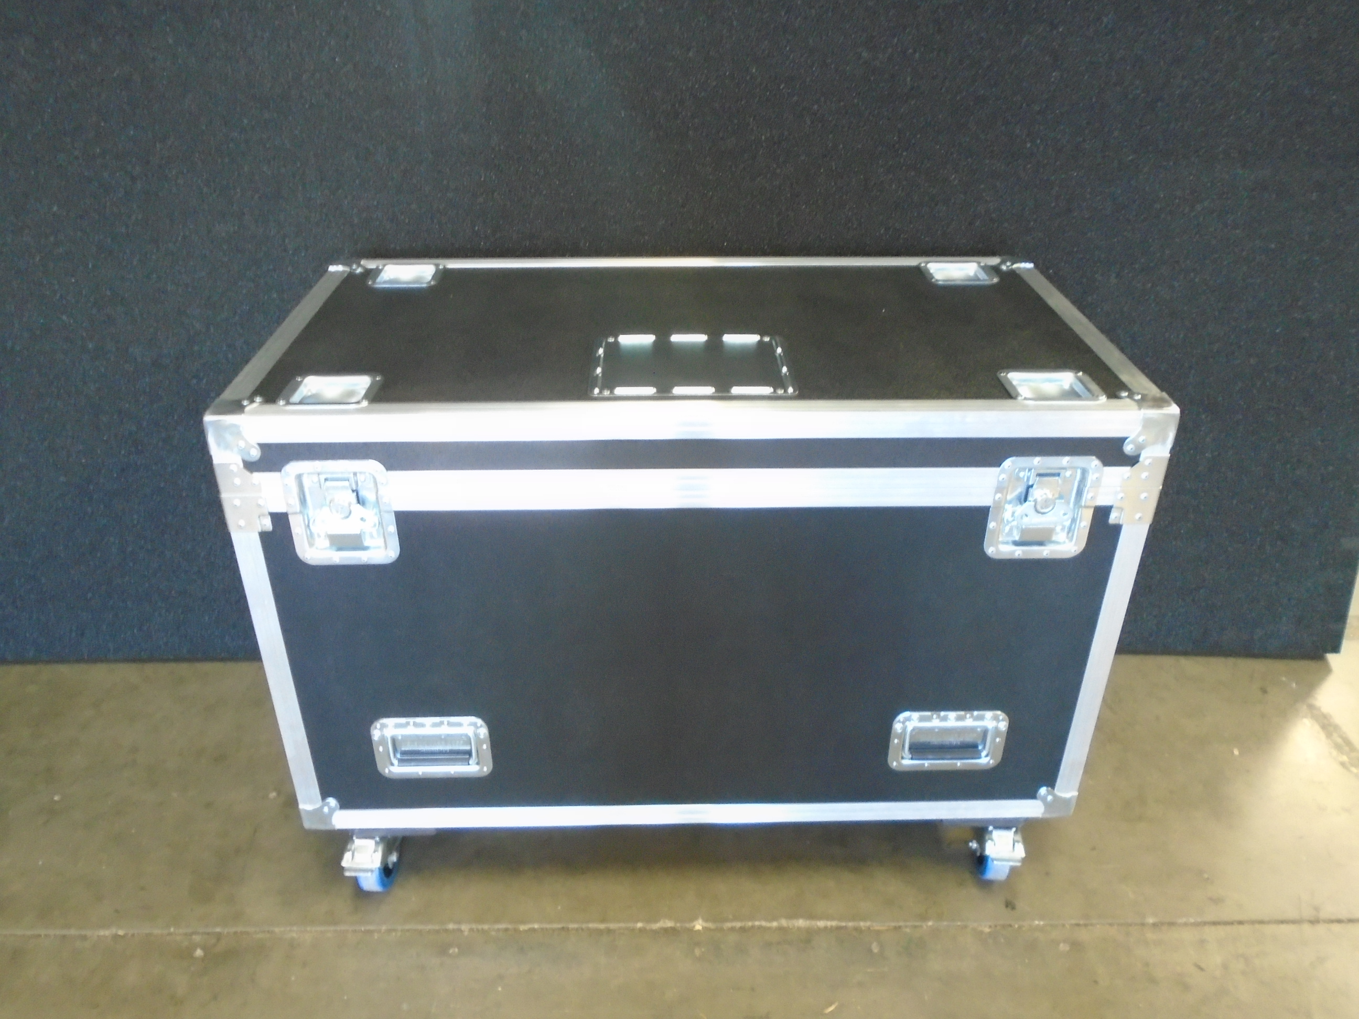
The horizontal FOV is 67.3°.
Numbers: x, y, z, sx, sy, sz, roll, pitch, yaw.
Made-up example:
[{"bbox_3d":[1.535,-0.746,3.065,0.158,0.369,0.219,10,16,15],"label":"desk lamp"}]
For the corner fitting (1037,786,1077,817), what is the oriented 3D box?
[{"bbox_3d":[0.485,0.366,1.340,0.055,0.057,0.055,0,30,-1],"label":"corner fitting"}]

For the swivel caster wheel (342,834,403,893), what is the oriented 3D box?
[{"bbox_3d":[-0.481,0.517,1.577,0.085,0.138,0.142,-1,31,-1],"label":"swivel caster wheel"}]

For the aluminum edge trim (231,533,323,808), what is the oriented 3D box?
[{"bbox_3d":[-0.464,0.201,1.206,0.030,0.431,0.030,0,30,-1],"label":"aluminum edge trim"}]

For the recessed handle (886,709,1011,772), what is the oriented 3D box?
[{"bbox_3d":[0.332,0.282,1.270,0.143,0.099,0.026,0,30,-1],"label":"recessed handle"}]

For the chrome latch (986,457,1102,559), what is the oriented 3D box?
[{"bbox_3d":[0.389,-0.004,1.099,0.113,0.127,0.021,0,30,-1],"label":"chrome latch"}]

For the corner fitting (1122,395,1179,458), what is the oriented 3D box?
[{"bbox_3d":[0.485,-0.091,1.073,0.053,0.056,0.056,0,30,-1],"label":"corner fitting"}]

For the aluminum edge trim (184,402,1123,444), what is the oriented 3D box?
[{"bbox_3d":[0.012,-0.091,1.047,0.958,0.032,0.032,0,30,-1],"label":"aluminum edge trim"}]

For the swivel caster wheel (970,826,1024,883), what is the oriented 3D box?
[{"bbox_3d":[0.499,0.509,1.599,0.085,0.138,0.142,-1,31,-1],"label":"swivel caster wheel"}]

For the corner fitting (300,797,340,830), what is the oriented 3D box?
[{"bbox_3d":[-0.456,0.374,1.319,0.054,0.059,0.055,0,30,-1],"label":"corner fitting"}]

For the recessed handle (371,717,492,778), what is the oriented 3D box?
[{"bbox_3d":[-0.301,0.287,1.255,0.144,0.099,0.026,0,30,-1],"label":"recessed handle"}]

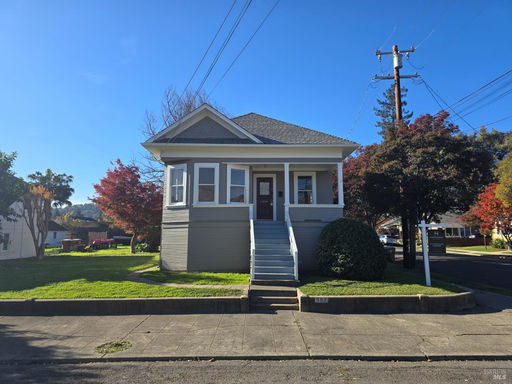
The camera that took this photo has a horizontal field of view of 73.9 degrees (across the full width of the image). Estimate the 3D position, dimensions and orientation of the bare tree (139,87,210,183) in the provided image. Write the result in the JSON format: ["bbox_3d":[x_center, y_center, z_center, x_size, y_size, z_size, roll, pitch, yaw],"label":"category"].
[{"bbox_3d":[-5.806,-1.915,25.485,6.400,12.614,6.000,0,-8,0],"label":"bare tree"}]

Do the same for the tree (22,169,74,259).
[{"bbox_3d":[-12.269,1.204,20.019,3.000,5.270,2.900,0,-8,0],"label":"tree"}]

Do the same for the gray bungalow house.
[{"bbox_3d":[-0.291,-0.294,18.001,9.000,8.300,12.200,0,-8,0],"label":"gray bungalow house"}]

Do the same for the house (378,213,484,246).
[{"bbox_3d":[22.559,4.964,43.729,13.500,4.662,10.000,-4,-9,30],"label":"house"}]

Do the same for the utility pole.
[{"bbox_3d":[7.820,-2.220,18.463,2.600,12.340,0.700,0,-8,0],"label":"utility pole"}]

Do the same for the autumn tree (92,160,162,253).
[{"bbox_3d":[-8.188,0.957,22.373,4.900,6.190,4.600,0,-8,0],"label":"autumn tree"}]

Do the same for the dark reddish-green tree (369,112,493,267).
[{"bbox_3d":[8.962,-0.107,17.471,6.200,7.886,5.800,0,-8,0],"label":"dark reddish-green tree"}]

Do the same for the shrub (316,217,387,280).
[{"bbox_3d":[3.659,2.113,13.034,2.600,2.259,2.450,0,-8,0],"label":"shrub"}]

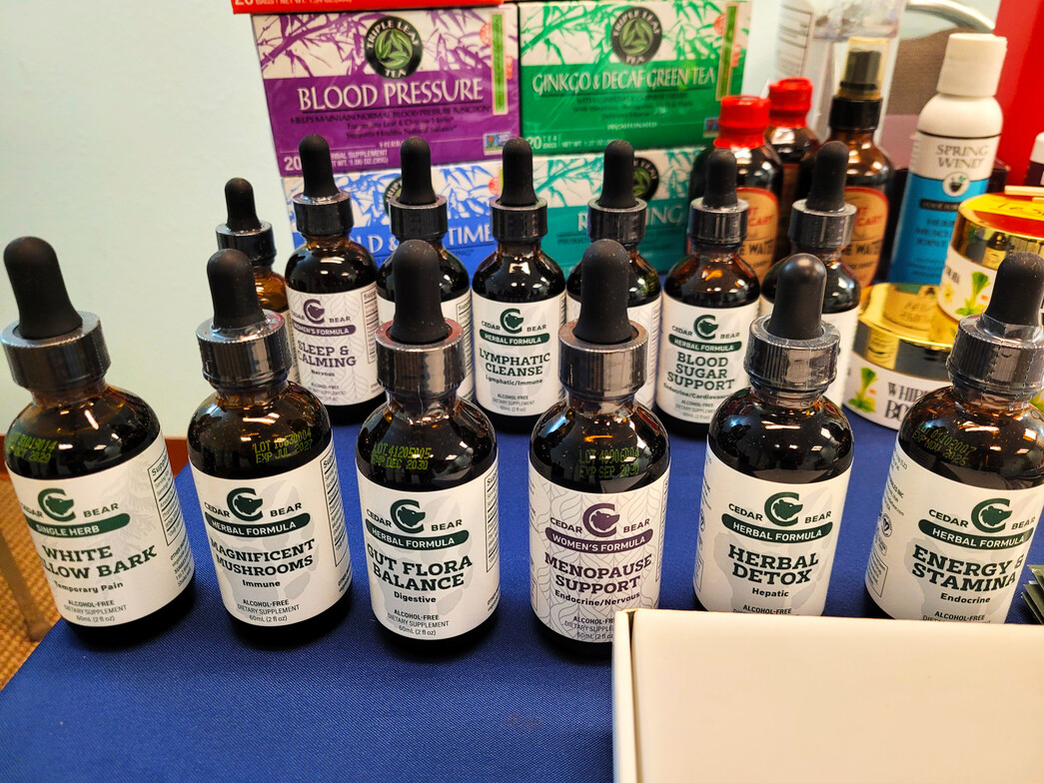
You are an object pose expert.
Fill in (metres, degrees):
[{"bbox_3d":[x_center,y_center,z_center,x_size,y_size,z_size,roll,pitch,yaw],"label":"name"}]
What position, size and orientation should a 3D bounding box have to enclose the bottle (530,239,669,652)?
[{"bbox_3d":[0.021,0.016,0.214,0.039,0.118,0.039,0,27,2],"label":"bottle"}]

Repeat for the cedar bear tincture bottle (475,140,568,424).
[{"bbox_3d":[-0.001,-0.044,0.331,0.039,0.120,0.039,3,28,8],"label":"cedar bear tincture bottle"}]

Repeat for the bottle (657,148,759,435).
[{"bbox_3d":[0.078,-0.040,0.325,0.039,0.118,0.039,8,29,16],"label":"bottle"}]

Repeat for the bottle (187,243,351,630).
[{"bbox_3d":[-0.073,0.016,0.222,0.039,0.115,0.039,1,27,4],"label":"bottle"}]

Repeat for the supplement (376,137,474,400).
[{"bbox_3d":[-0.042,-0.046,0.337,0.039,0.120,0.039,5,28,11],"label":"supplement"}]

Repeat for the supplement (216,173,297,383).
[{"bbox_3d":[-0.119,-0.044,0.353,0.033,0.103,0.033,-3,28,-4],"label":"supplement"}]

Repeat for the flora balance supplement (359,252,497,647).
[{"bbox_3d":[-0.026,0.017,0.217,0.039,0.119,0.039,3,28,8],"label":"flora balance supplement"}]

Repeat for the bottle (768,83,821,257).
[{"bbox_3d":[0.160,-0.129,0.491,0.048,0.119,0.048,8,29,16],"label":"bottle"}]

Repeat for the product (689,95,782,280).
[{"bbox_3d":[0.117,-0.100,0.437,0.048,0.118,0.048,1,27,3],"label":"product"}]

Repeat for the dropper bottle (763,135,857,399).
[{"bbox_3d":[0.117,-0.040,0.319,0.039,0.119,0.039,14,31,27],"label":"dropper bottle"}]

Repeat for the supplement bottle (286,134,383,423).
[{"bbox_3d":[-0.083,-0.049,0.344,0.039,0.120,0.039,1,28,4],"label":"supplement bottle"}]

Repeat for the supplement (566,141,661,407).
[{"bbox_3d":[0.039,-0.044,0.329,0.039,0.119,0.039,9,29,19],"label":"supplement"}]

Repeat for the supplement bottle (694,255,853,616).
[{"bbox_3d":[0.071,0.017,0.218,0.039,0.116,0.039,5,28,11],"label":"supplement bottle"}]

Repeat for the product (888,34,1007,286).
[{"bbox_3d":[0.242,-0.122,0.446,0.041,0.146,0.041,6,28,14],"label":"product"}]

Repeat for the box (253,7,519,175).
[{"bbox_3d":[-0.077,-0.178,0.455,0.137,0.082,0.067,-8,28,-14],"label":"box"}]

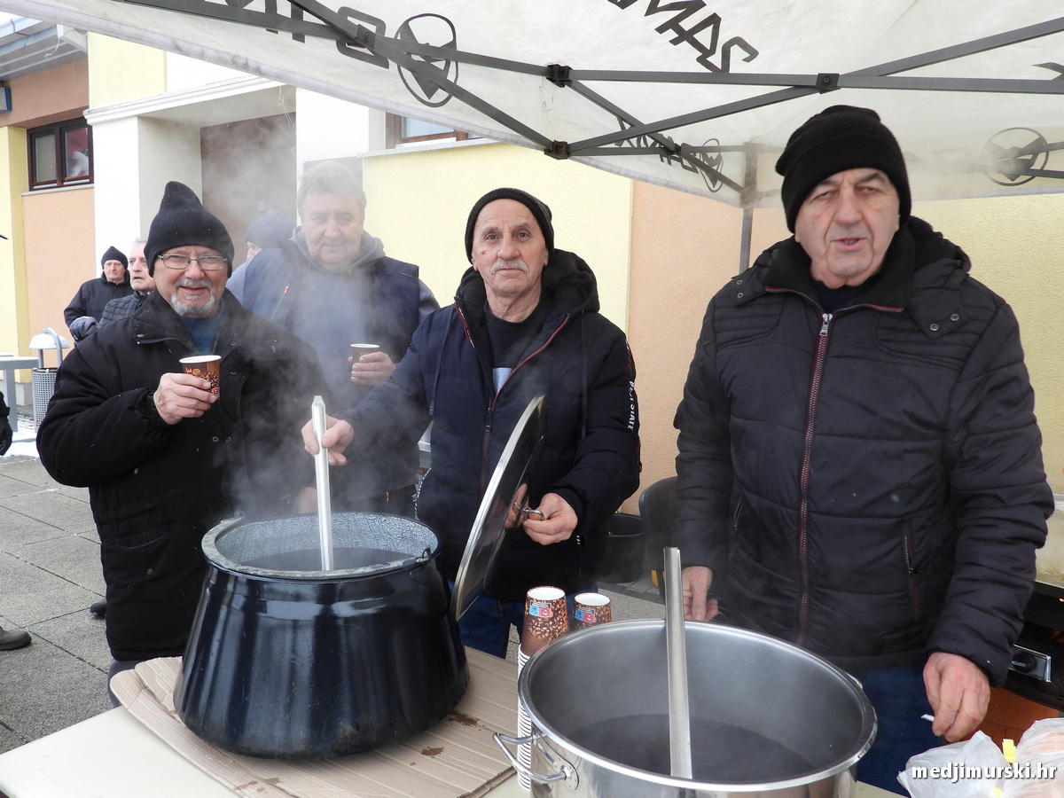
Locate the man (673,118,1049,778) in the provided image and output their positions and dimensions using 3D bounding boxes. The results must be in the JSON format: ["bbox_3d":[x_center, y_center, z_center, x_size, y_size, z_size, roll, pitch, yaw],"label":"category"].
[{"bbox_3d":[0.511,0.405,1.394,0.620,1.735,0.400,5,7,28],"label":"man"}]

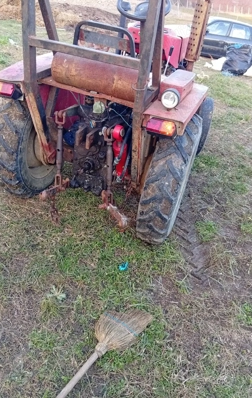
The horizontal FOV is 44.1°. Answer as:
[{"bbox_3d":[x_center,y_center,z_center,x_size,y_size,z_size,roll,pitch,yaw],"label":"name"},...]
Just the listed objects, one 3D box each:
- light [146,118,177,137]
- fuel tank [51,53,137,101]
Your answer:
[{"bbox_3d":[0.201,-0.398,1.746,0.152,0.084,0.081,17,15,13],"label":"light"},{"bbox_3d":[-0.185,-0.779,1.976,0.628,0.178,0.178,17,35,13],"label":"fuel tank"}]

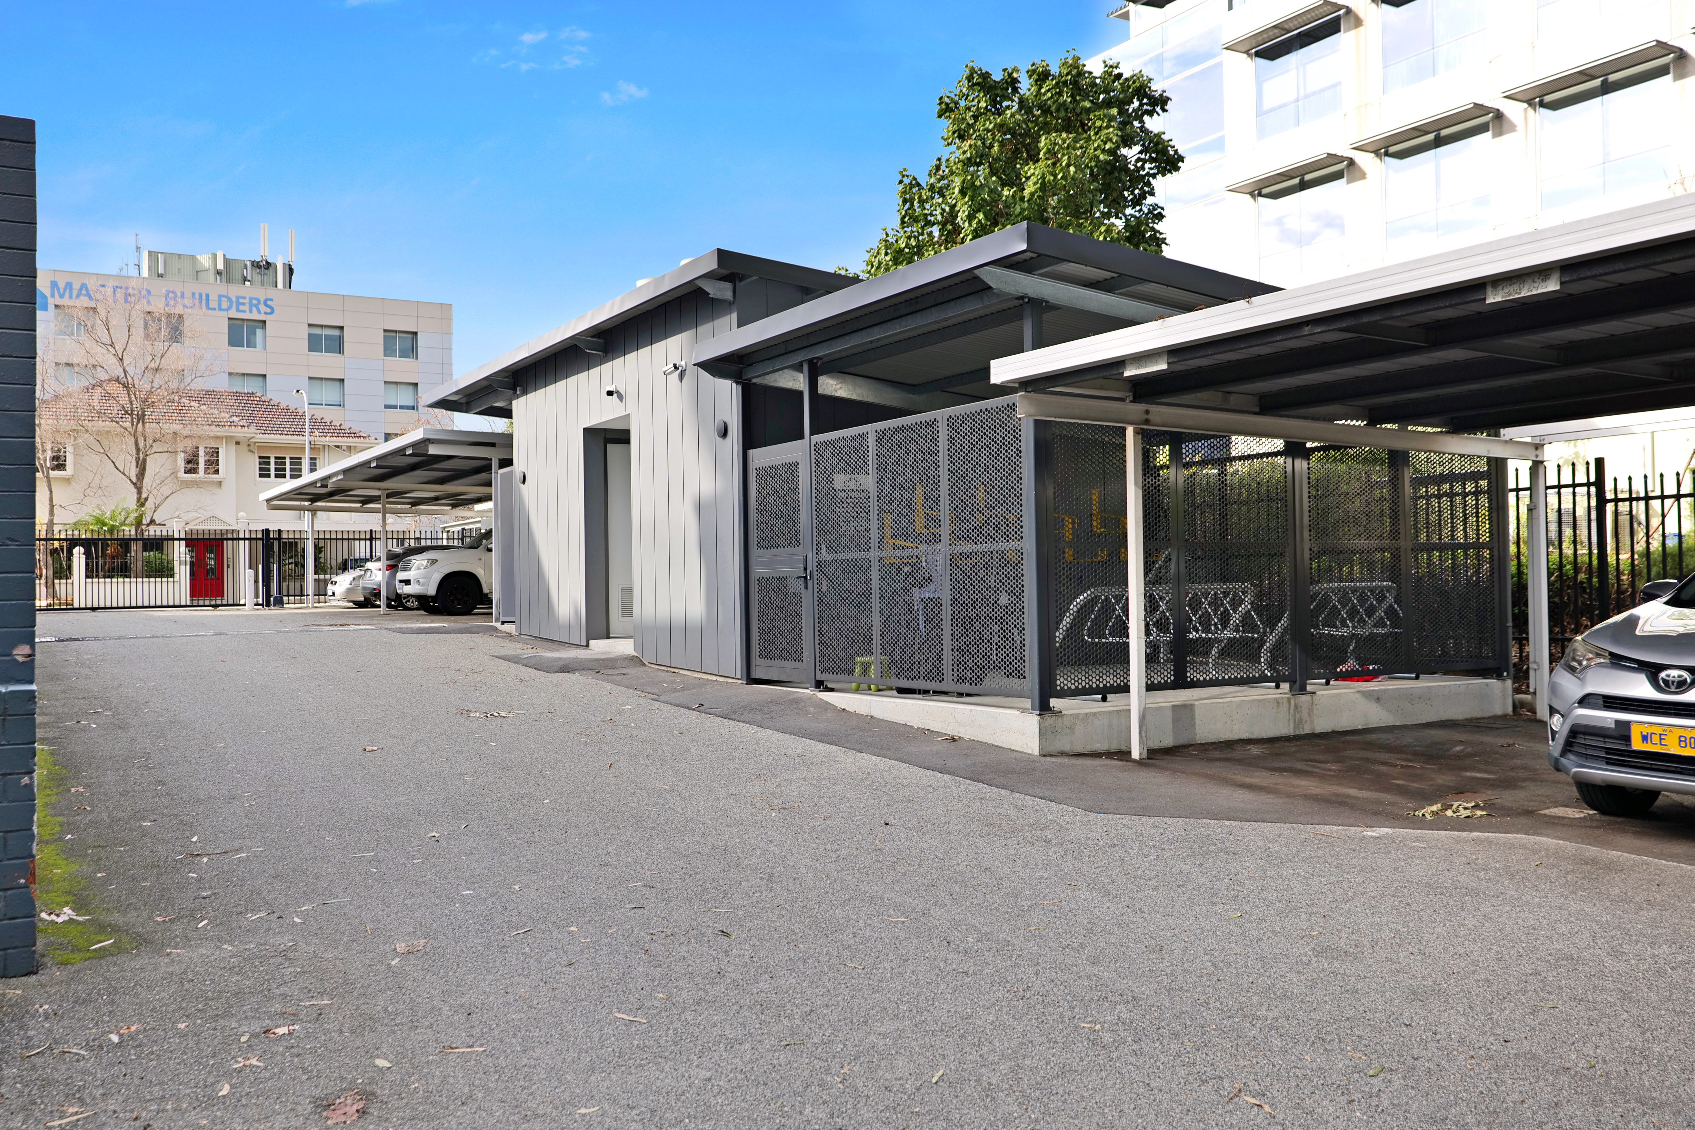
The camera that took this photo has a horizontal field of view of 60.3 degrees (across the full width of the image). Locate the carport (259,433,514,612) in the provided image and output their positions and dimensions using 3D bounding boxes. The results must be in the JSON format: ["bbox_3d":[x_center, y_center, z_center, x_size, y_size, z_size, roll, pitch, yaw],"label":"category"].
[{"bbox_3d":[-7.705,-0.427,30.110,5.950,2.900,15.900,-1,-1,-30],"label":"carport"}]

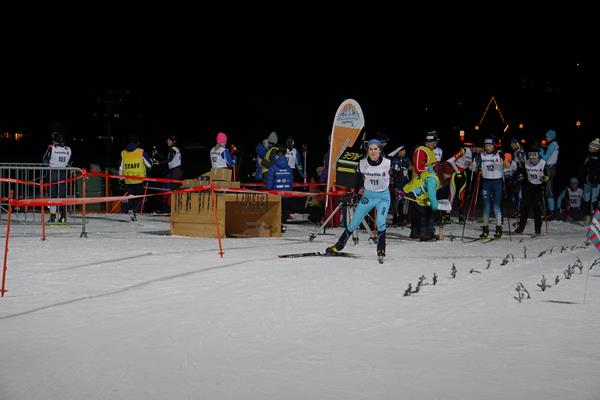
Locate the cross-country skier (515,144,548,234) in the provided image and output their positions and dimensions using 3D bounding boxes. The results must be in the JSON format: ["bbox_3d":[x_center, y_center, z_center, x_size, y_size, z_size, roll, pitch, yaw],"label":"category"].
[{"bbox_3d":[3.795,-0.164,30.600,0.560,1.460,0.520,0,2,3],"label":"cross-country skier"}]

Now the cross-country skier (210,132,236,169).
[{"bbox_3d":[-1.414,-0.416,34.500,0.500,1.660,0.450,1,2,37],"label":"cross-country skier"}]

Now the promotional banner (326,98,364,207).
[{"bbox_3d":[0.720,-0.736,30.200,0.650,1.820,0.080,0,2,0],"label":"promotional banner"}]

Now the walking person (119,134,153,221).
[{"bbox_3d":[-3.235,-0.422,36.678,0.620,1.700,0.500,0,2,6],"label":"walking person"}]

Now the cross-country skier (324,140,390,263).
[{"bbox_3d":[0.770,-0.007,25.000,0.880,1.600,0.650,0,2,2],"label":"cross-country skier"}]

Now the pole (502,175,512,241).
[{"bbox_3d":[3.215,0.062,28.960,0.070,1.229,0.090,-8,-20,11],"label":"pole"}]

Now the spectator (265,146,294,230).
[{"bbox_3d":[-0.357,-0.178,31.700,0.500,1.460,0.400,-1,2,-18],"label":"spectator"}]

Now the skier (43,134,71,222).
[{"bbox_3d":[-4.677,-0.429,35.977,0.560,1.750,0.420,0,2,-18],"label":"skier"}]

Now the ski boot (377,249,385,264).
[{"bbox_3d":[1.044,0.739,24.200,0.105,0.180,0.270,0,2,-2],"label":"ski boot"}]

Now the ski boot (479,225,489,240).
[{"bbox_3d":[2.900,0.498,29.497,0.110,0.220,0.280,0,2,18],"label":"ski boot"}]

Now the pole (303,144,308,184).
[{"bbox_3d":[0.106,-0.279,35.981,0.080,1.450,0.080,0,2,0],"label":"pole"}]

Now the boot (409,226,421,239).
[{"bbox_3d":[1.821,0.510,29.300,0.270,0.200,0.130,1,2,24],"label":"boot"}]

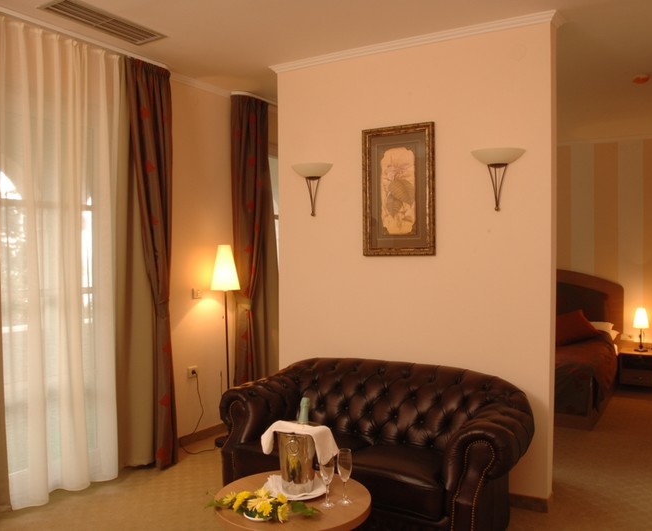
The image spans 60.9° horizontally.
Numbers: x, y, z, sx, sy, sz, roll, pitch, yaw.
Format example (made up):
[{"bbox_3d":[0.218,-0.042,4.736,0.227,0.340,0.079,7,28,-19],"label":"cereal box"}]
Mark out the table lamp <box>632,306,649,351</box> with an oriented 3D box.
[{"bbox_3d":[3.393,0.685,5.980,0.170,0.480,0.170,1,2,29],"label":"table lamp"}]

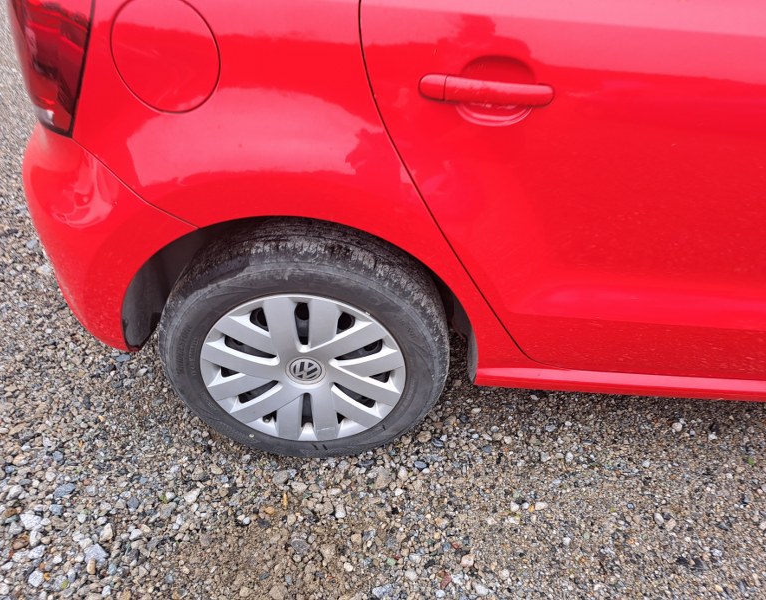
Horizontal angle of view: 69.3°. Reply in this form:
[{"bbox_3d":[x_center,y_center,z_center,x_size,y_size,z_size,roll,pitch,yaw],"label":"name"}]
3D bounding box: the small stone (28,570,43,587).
[{"bbox_3d":[-0.651,0.523,1.041,0.027,0.021,0.023,15,40,13],"label":"small stone"}]

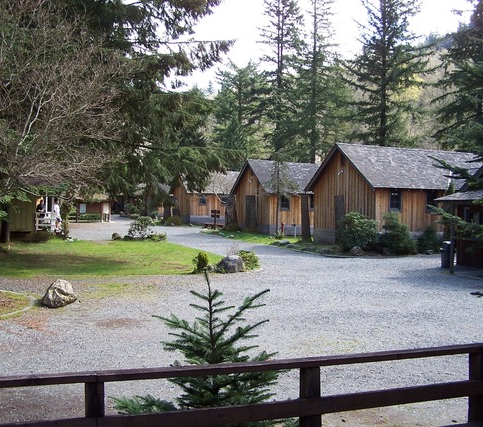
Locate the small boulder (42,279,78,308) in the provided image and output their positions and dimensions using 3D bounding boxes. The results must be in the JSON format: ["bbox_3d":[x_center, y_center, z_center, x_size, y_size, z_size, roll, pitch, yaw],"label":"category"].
[{"bbox_3d":[-3.489,1.524,11.978,0.690,0.556,0.600,1,1,0],"label":"small boulder"}]

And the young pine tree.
[{"bbox_3d":[-0.256,1.128,5.000,1.376,1.312,1.350,1,1,0],"label":"young pine tree"}]

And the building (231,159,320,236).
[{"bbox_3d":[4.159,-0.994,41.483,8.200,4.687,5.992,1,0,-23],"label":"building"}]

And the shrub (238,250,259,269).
[{"bbox_3d":[0.225,1.429,19.211,0.661,0.564,0.628,0,1,1],"label":"shrub"}]

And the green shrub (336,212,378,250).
[{"bbox_3d":[5.395,0.794,29.081,1.932,1.728,1.739,0,1,11],"label":"green shrub"}]

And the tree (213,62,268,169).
[{"bbox_3d":[-0.115,-8.297,72.000,6.453,18.207,6.300,1,1,0],"label":"tree"}]

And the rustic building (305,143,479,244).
[{"bbox_3d":[10.104,-1.003,35.472,11.500,5.264,6.049,0,1,-27],"label":"rustic building"}]

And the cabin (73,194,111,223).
[{"bbox_3d":[-13.636,-0.473,57.372,3.030,2.544,2.400,1,1,3],"label":"cabin"}]

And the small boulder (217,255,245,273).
[{"bbox_3d":[-0.292,1.455,18.269,0.819,0.512,0.700,1,1,0],"label":"small boulder"}]

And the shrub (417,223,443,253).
[{"bbox_3d":[8.257,1.094,27.422,1.054,1.196,1.001,1,1,17],"label":"shrub"}]

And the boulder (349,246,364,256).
[{"bbox_3d":[4.636,1.513,25.093,0.570,0.351,0.485,0,1,10],"label":"boulder"}]

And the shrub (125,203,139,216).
[{"bbox_3d":[-11.514,-0.423,66.000,1.479,1.479,1.500,1,1,0],"label":"shrub"}]

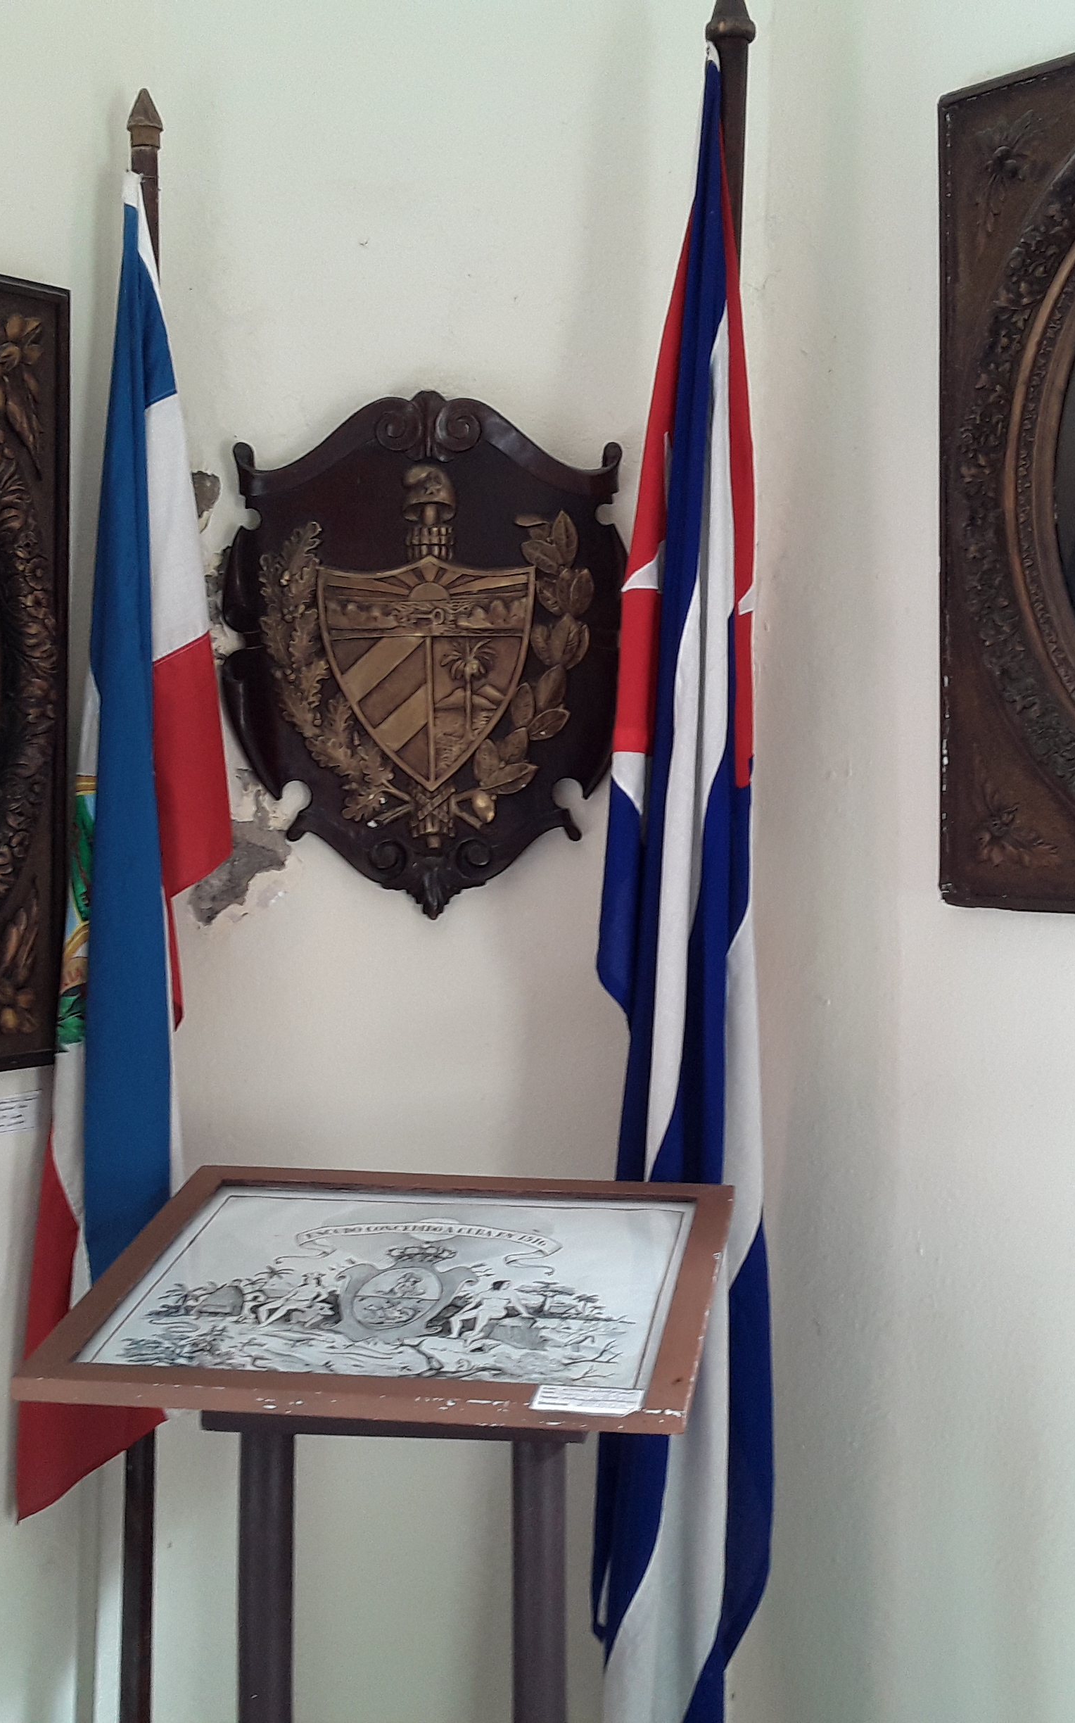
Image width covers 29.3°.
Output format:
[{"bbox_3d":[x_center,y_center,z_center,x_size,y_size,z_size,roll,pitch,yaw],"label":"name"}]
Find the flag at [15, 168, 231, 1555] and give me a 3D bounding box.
[{"bbox_3d":[-0.464,-0.018,2.310,0.250,1.510,0.160,0,2,0],"label":"flag"}]

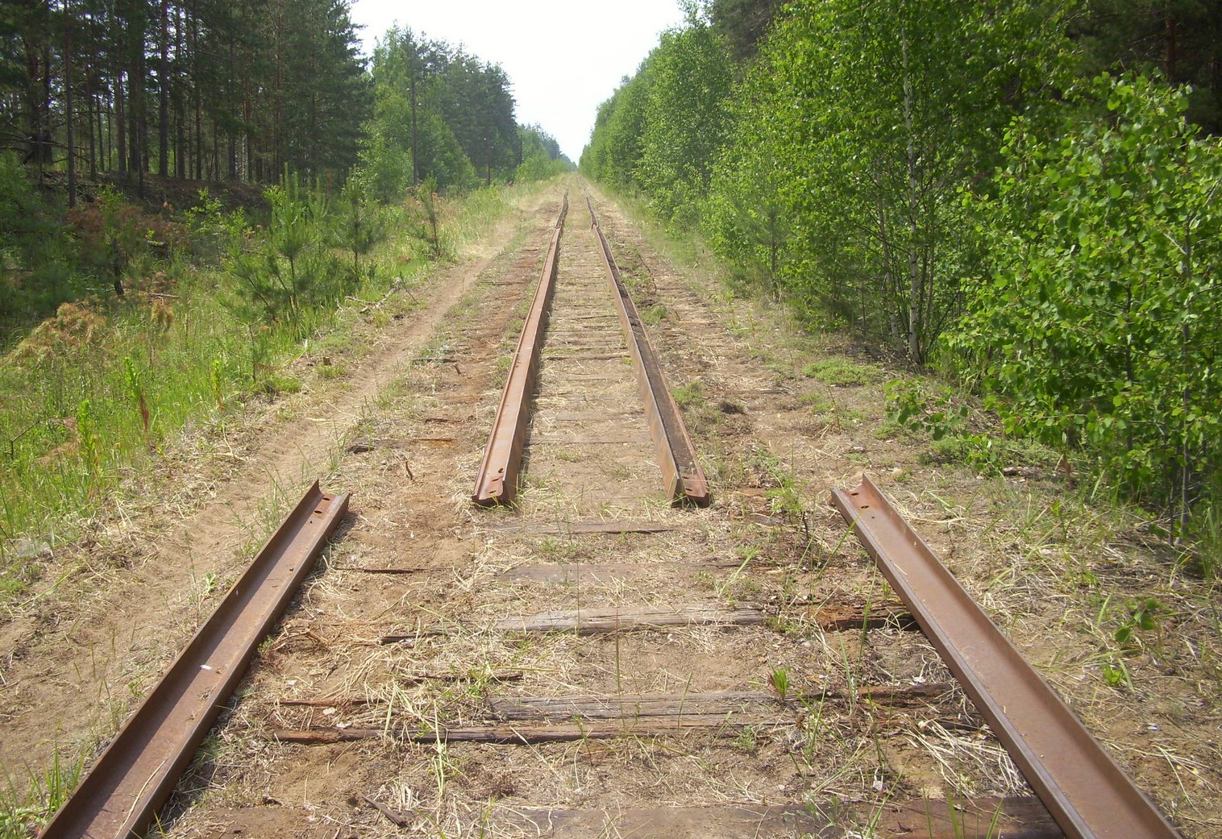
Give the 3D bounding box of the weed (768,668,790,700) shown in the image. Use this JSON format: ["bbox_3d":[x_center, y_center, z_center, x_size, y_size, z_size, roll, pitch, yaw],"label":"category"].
[{"bbox_3d":[0.518,0.821,3.704,0.073,0.098,0.072,0,12,0],"label":"weed"}]

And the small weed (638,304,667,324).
[{"bbox_3d":[0.440,-1.107,12.571,0.310,0.193,0.340,0,12,0],"label":"small weed"}]

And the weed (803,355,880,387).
[{"bbox_3d":[1.767,-0.378,9.186,0.599,0.150,0.520,0,12,0],"label":"weed"}]

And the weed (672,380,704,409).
[{"bbox_3d":[0.531,-0.173,8.243,0.216,0.160,0.260,0,12,0],"label":"weed"}]

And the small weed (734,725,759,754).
[{"bbox_3d":[0.385,0.902,3.397,0.070,0.066,0.065,0,12,0],"label":"small weed"}]

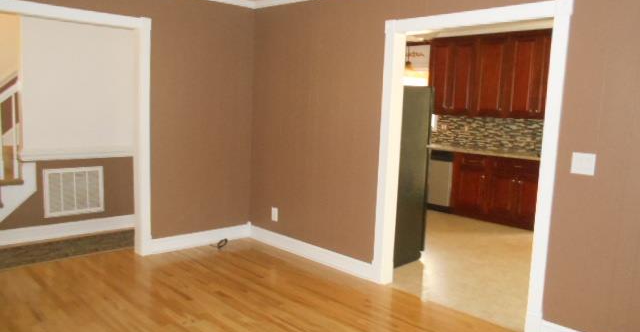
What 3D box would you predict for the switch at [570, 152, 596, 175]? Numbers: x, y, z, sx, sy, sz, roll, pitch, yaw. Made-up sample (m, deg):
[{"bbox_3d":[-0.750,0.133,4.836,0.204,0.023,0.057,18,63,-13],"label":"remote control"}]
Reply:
[{"bbox_3d":[1.530,-0.011,2.790,0.120,0.120,0.014,9,10,44],"label":"switch"}]

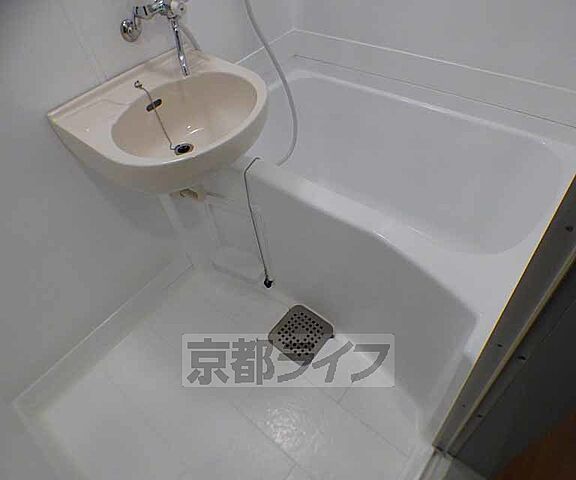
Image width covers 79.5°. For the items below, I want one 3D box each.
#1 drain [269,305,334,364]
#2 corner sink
[{"bbox_3d":[0.045,0.316,1.167,0.163,0.013,0.160,30,60,31],"label":"drain"},{"bbox_3d":[-0.263,-0.292,0.903,0.485,0.190,0.455,30,60,30],"label":"corner sink"}]

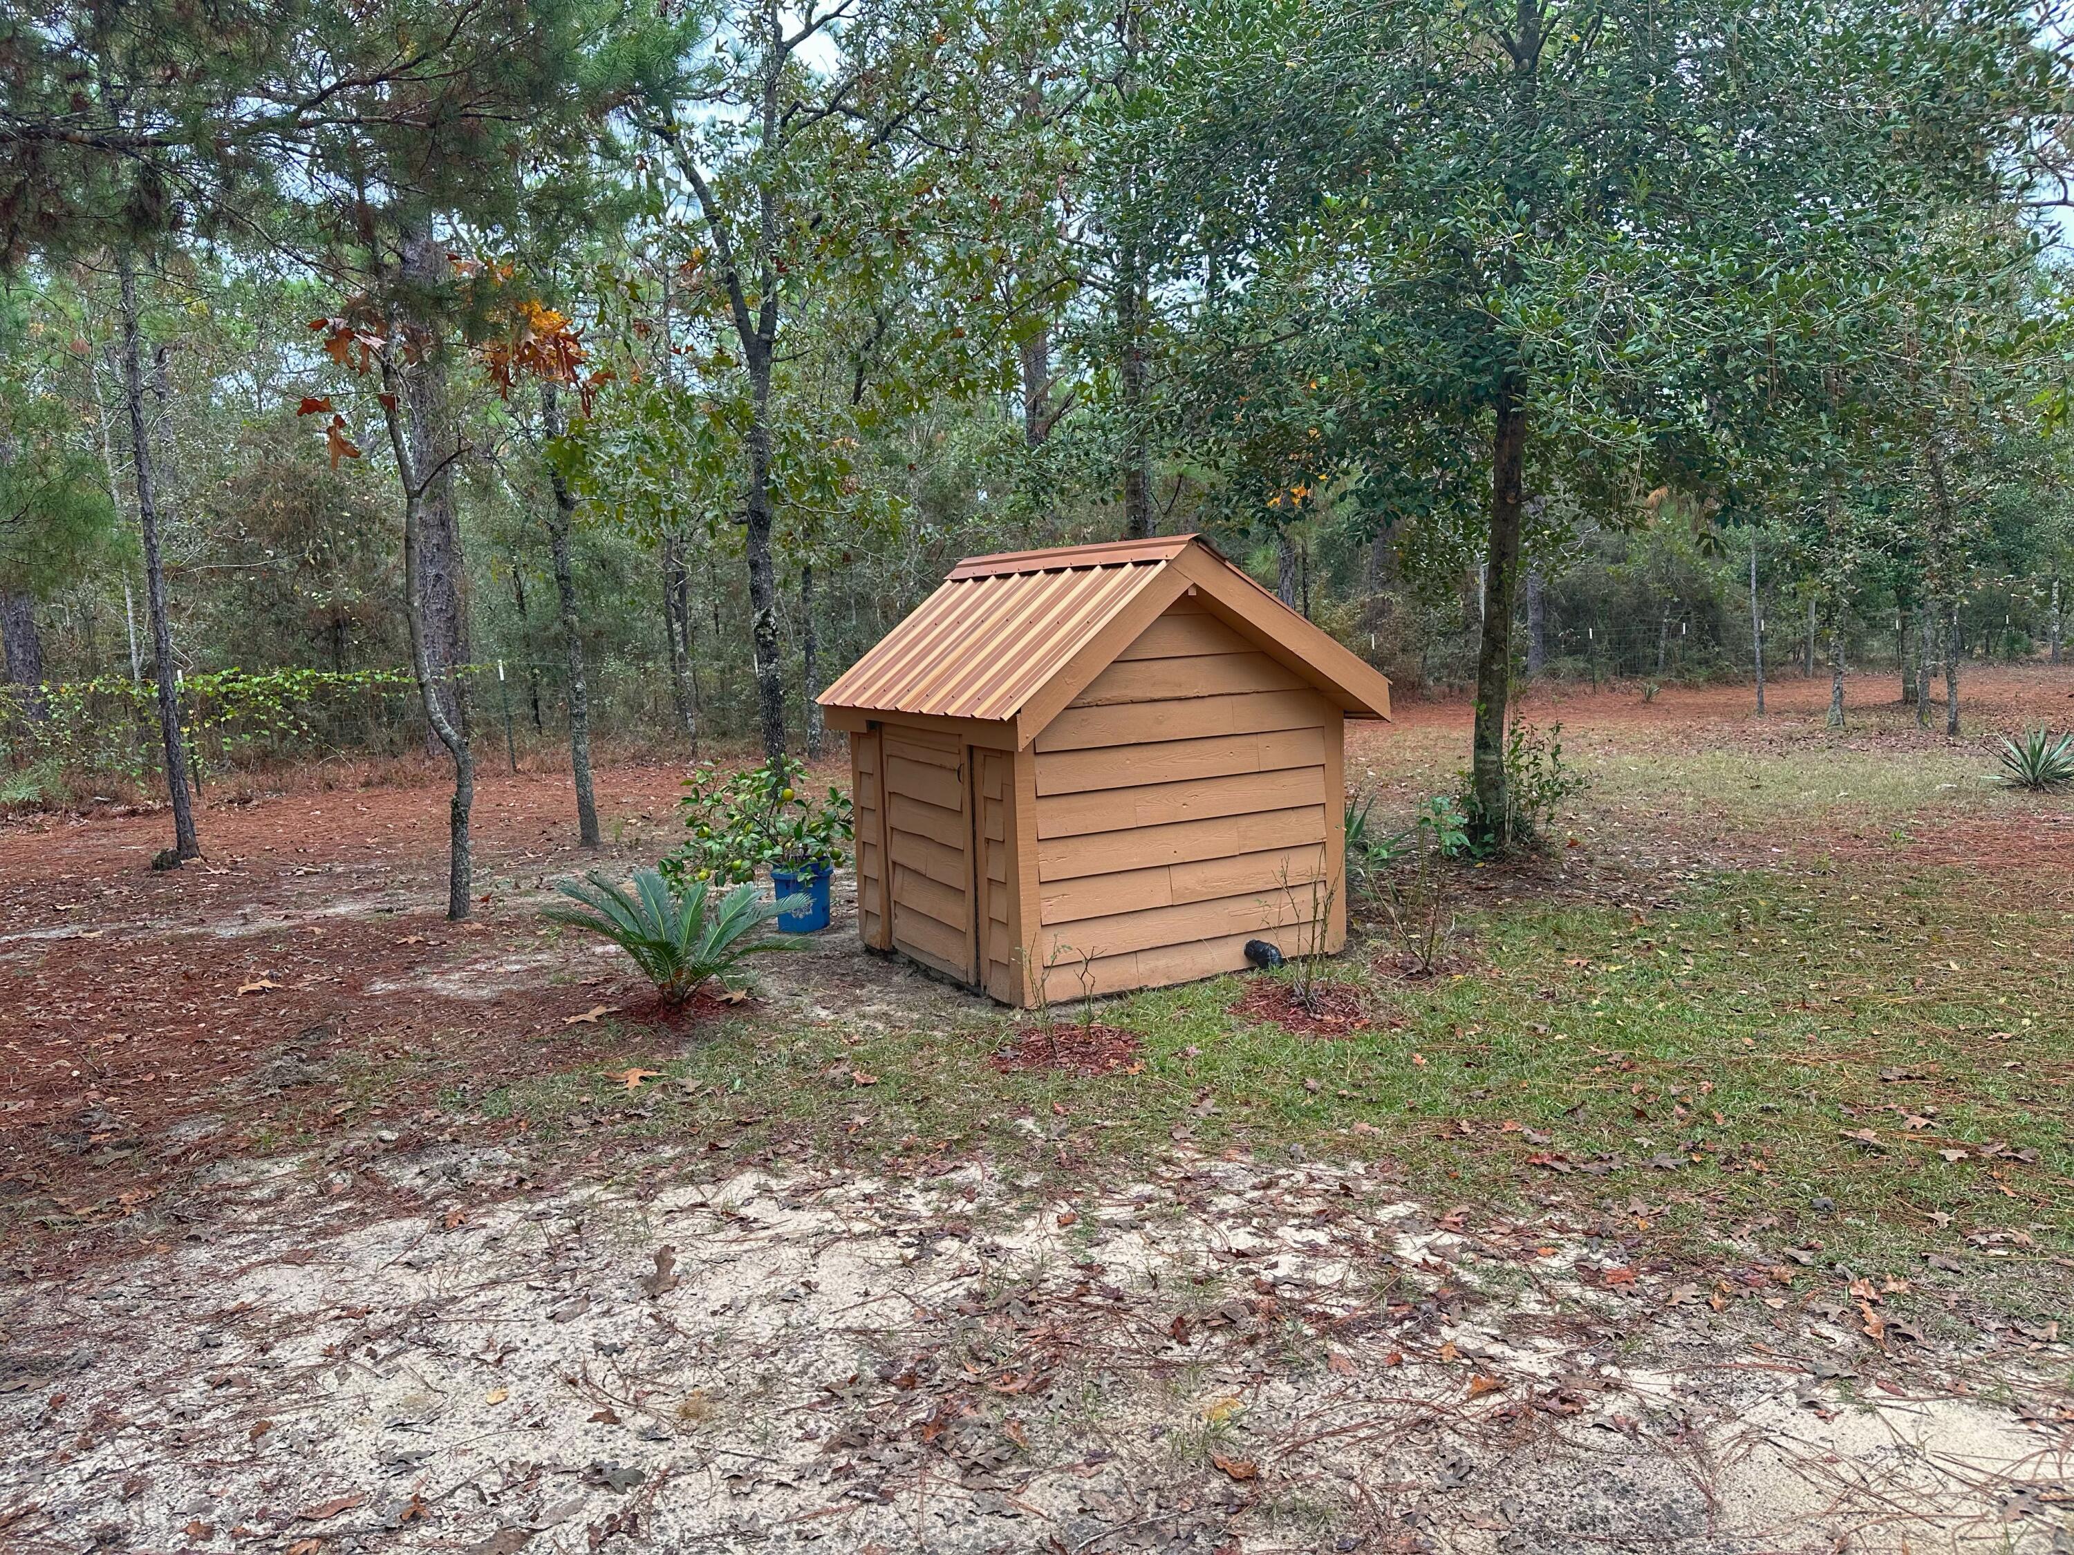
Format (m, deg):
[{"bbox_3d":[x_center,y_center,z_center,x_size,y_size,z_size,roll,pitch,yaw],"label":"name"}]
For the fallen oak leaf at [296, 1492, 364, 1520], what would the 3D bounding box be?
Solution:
[{"bbox_3d":[-1.184,1.226,2.409,0.105,0.018,0.045,-7,7,-37],"label":"fallen oak leaf"}]

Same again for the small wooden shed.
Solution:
[{"bbox_3d":[0.234,-0.125,6.438,1.789,1.772,1.922,-6,7,-30],"label":"small wooden shed"}]

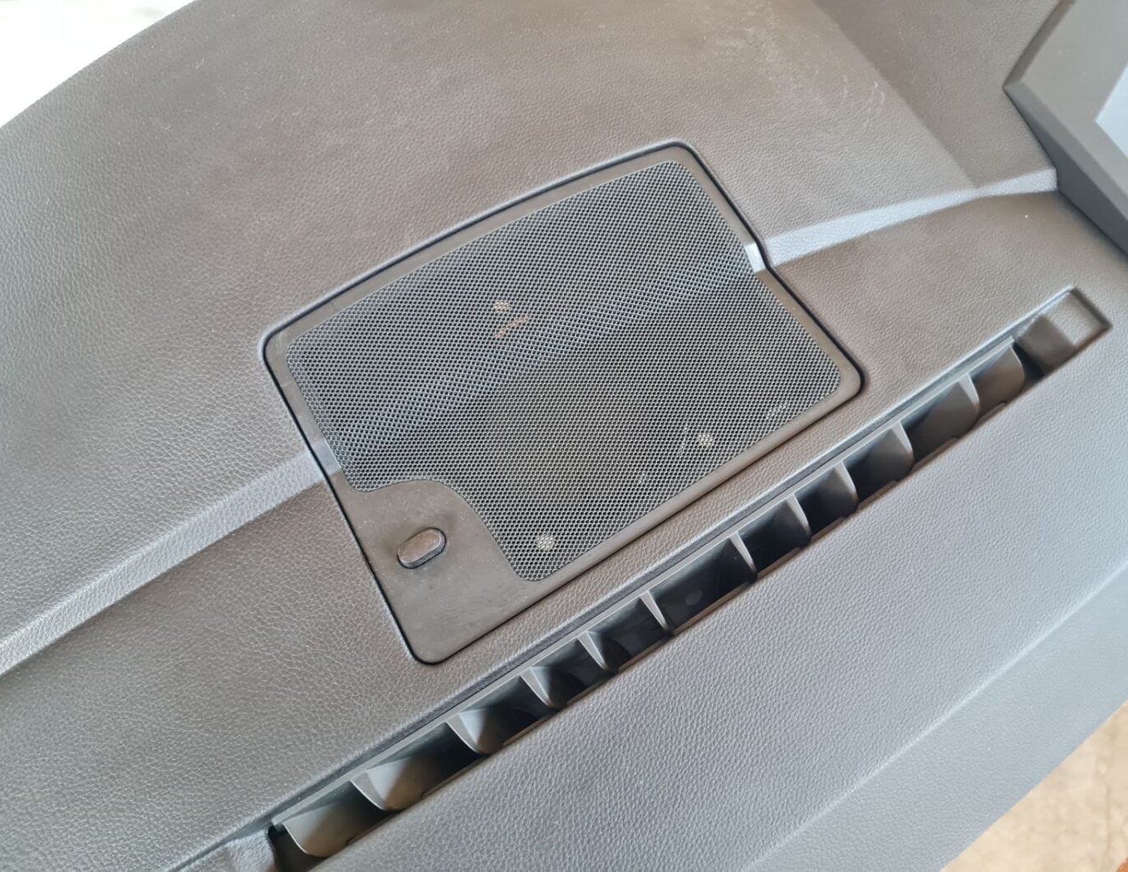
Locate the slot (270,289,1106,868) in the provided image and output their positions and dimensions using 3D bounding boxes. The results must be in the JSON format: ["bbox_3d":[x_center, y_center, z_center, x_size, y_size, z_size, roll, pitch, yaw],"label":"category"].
[{"bbox_3d":[0.077,0.054,0.402,0.450,0.022,0.028,-32,78,-12],"label":"slot"}]

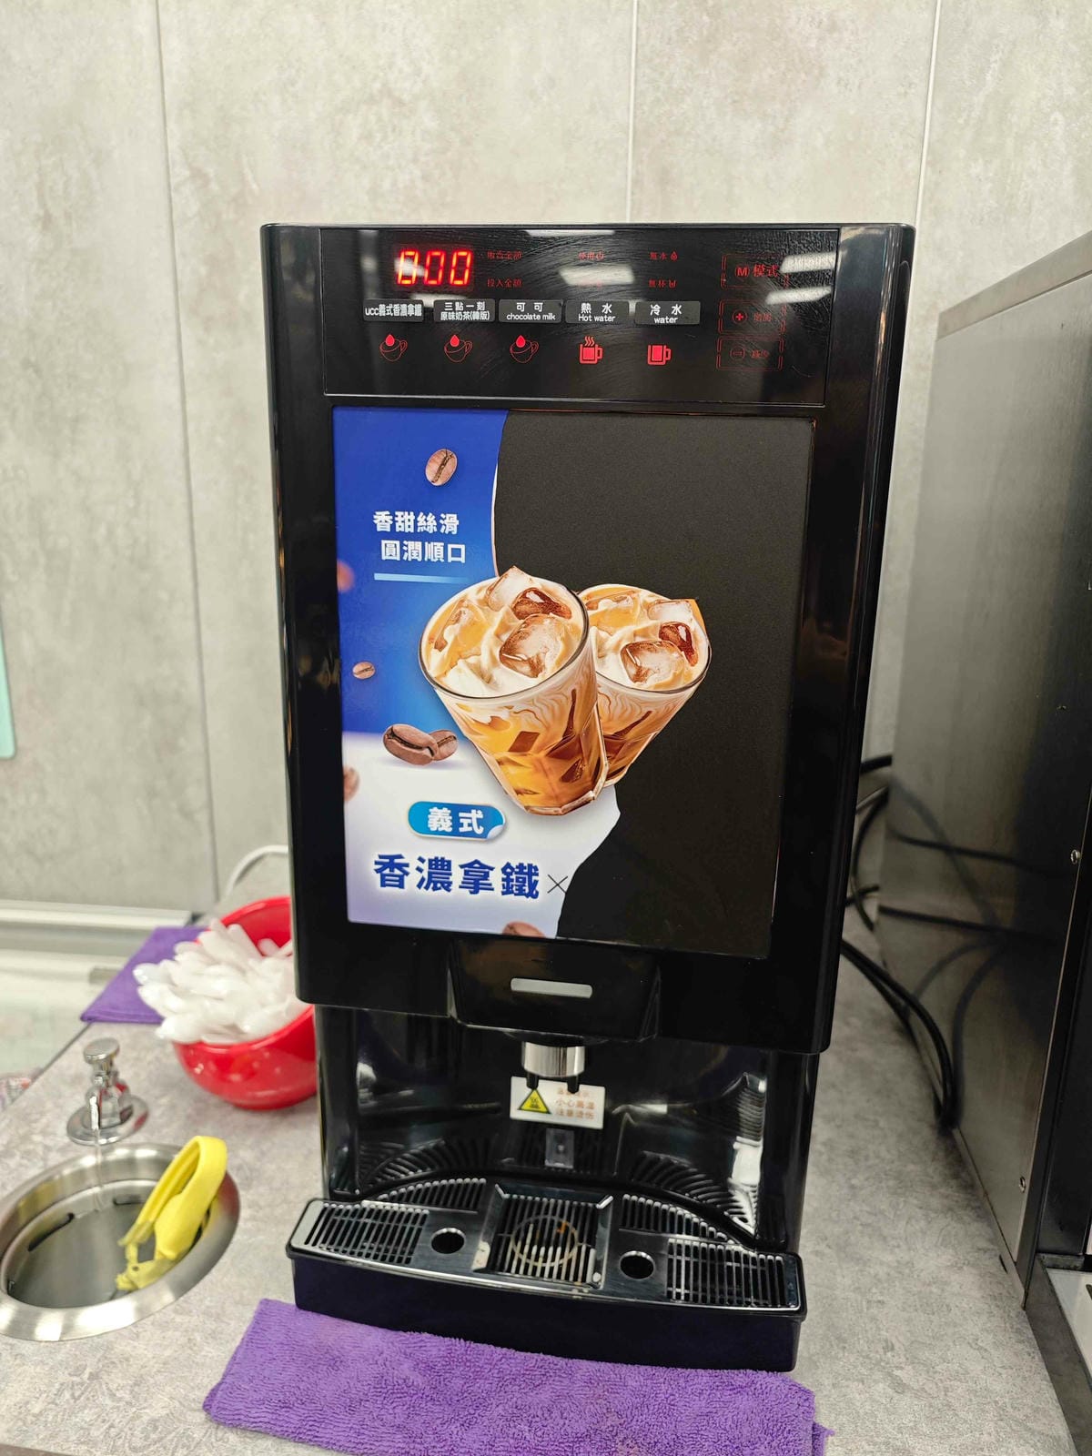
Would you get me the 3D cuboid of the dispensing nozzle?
[{"bbox_3d":[0.006,0.193,0.562,0.037,0.040,0.037,3,14,7],"label":"dispensing nozzle"}]

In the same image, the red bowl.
[{"bbox_3d":[-0.224,0.226,0.806,0.171,0.149,0.171,1,14,0],"label":"red bowl"}]

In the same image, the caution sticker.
[{"bbox_3d":[0.008,0.249,0.641,0.062,0.031,0.002,3,14,7],"label":"caution sticker"}]

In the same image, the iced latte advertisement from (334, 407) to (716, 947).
[{"bbox_3d":[-0.012,-0.019,0.501,0.193,0.275,0.002,3,14,7],"label":"iced latte advertisement"}]

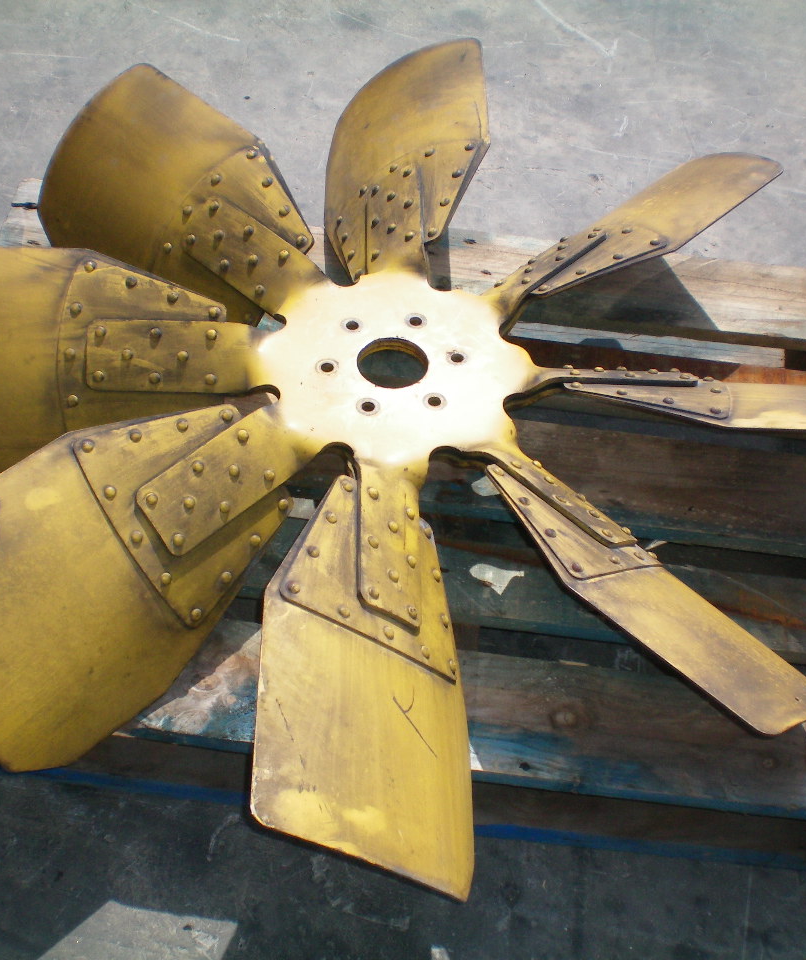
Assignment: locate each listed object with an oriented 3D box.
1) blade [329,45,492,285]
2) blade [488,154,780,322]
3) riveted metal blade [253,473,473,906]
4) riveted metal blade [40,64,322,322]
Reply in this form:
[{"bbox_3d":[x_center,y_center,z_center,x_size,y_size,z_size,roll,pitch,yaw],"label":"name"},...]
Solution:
[{"bbox_3d":[-0.013,-0.376,1.765,0.272,0.050,0.418,-28,40,28],"label":"blade"},{"bbox_3d":[0.237,-0.287,1.709,0.418,0.050,0.272,-34,18,-30],"label":"blade"},{"bbox_3d":[-0.012,0.168,1.308,0.272,0.050,0.418,33,42,-34],"label":"riveted metal blade"},{"bbox_3d":[-0.264,-0.305,1.687,0.418,0.050,0.272,38,100,27],"label":"riveted metal blade"}]

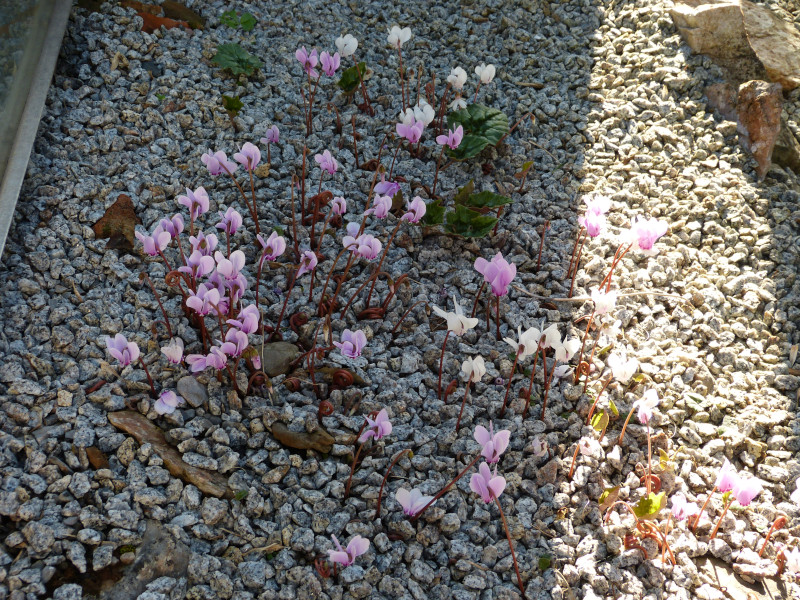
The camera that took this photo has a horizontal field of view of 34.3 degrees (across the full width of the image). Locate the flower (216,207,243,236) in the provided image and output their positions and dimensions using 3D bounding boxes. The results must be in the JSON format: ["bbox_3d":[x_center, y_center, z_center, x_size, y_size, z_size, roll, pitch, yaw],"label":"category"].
[{"bbox_3d":[-0.158,-0.073,1.198,0.024,0.027,0.024,-5,37,-7],"label":"flower"}]

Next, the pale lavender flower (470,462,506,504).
[{"bbox_3d":[0.055,0.113,0.800,0.022,0.024,0.020,0,36,0],"label":"pale lavender flower"}]

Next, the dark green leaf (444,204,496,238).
[{"bbox_3d":[0.065,-0.073,1.200,0.048,0.018,0.034,0,36,0],"label":"dark green leaf"}]

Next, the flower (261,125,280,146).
[{"bbox_3d":[-0.147,-0.187,1.460,0.020,0.018,0.022,-18,39,-24],"label":"flower"}]

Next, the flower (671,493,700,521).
[{"bbox_3d":[0.210,0.152,0.955,0.018,0.018,0.021,-18,39,-24],"label":"flower"}]

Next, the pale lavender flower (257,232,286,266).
[{"bbox_3d":[-0.100,-0.039,1.002,0.022,0.024,0.020,0,38,0],"label":"pale lavender flower"}]

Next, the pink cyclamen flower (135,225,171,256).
[{"bbox_3d":[-0.190,-0.046,0.994,0.026,0.023,0.021,0,38,0],"label":"pink cyclamen flower"}]

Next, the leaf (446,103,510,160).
[{"bbox_3d":[0.074,-0.159,1.221,0.061,0.030,0.062,0,38,0],"label":"leaf"}]

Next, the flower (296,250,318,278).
[{"bbox_3d":[-0.076,-0.029,1.070,0.019,0.021,0.019,12,37,16],"label":"flower"}]

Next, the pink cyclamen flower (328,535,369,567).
[{"bbox_3d":[-0.037,0.183,0.945,0.029,0.020,0.025,-12,37,-16],"label":"pink cyclamen flower"}]

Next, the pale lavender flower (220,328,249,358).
[{"bbox_3d":[-0.125,0.033,0.980,0.021,0.020,0.020,0,36,0],"label":"pale lavender flower"}]

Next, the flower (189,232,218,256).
[{"bbox_3d":[-0.180,-0.052,1.185,0.025,0.020,0.024,-18,39,-24],"label":"flower"}]

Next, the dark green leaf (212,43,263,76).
[{"bbox_3d":[-0.202,-0.298,1.606,0.062,0.020,0.055,0,37,0],"label":"dark green leaf"}]

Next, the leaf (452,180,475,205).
[{"bbox_3d":[0.069,-0.115,1.385,0.021,0.022,0.016,0,35,0],"label":"leaf"}]

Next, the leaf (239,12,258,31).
[{"bbox_3d":[-0.186,-0.340,1.580,0.022,0.014,0.023,0,36,0],"label":"leaf"}]

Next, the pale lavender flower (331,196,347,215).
[{"bbox_3d":[-0.055,-0.085,1.160,0.015,0.017,0.014,0,38,0],"label":"pale lavender flower"}]

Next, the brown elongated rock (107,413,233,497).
[{"bbox_3d":[-0.161,0.108,0.905,0.022,0.015,0.118,-31,48,-33],"label":"brown elongated rock"}]

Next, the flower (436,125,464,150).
[{"bbox_3d":[0.048,-0.154,1.230,0.026,0.022,0.021,0,36,0],"label":"flower"}]

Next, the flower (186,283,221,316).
[{"bbox_3d":[-0.147,0.000,0.966,0.024,0.023,0.021,0,38,0],"label":"flower"}]

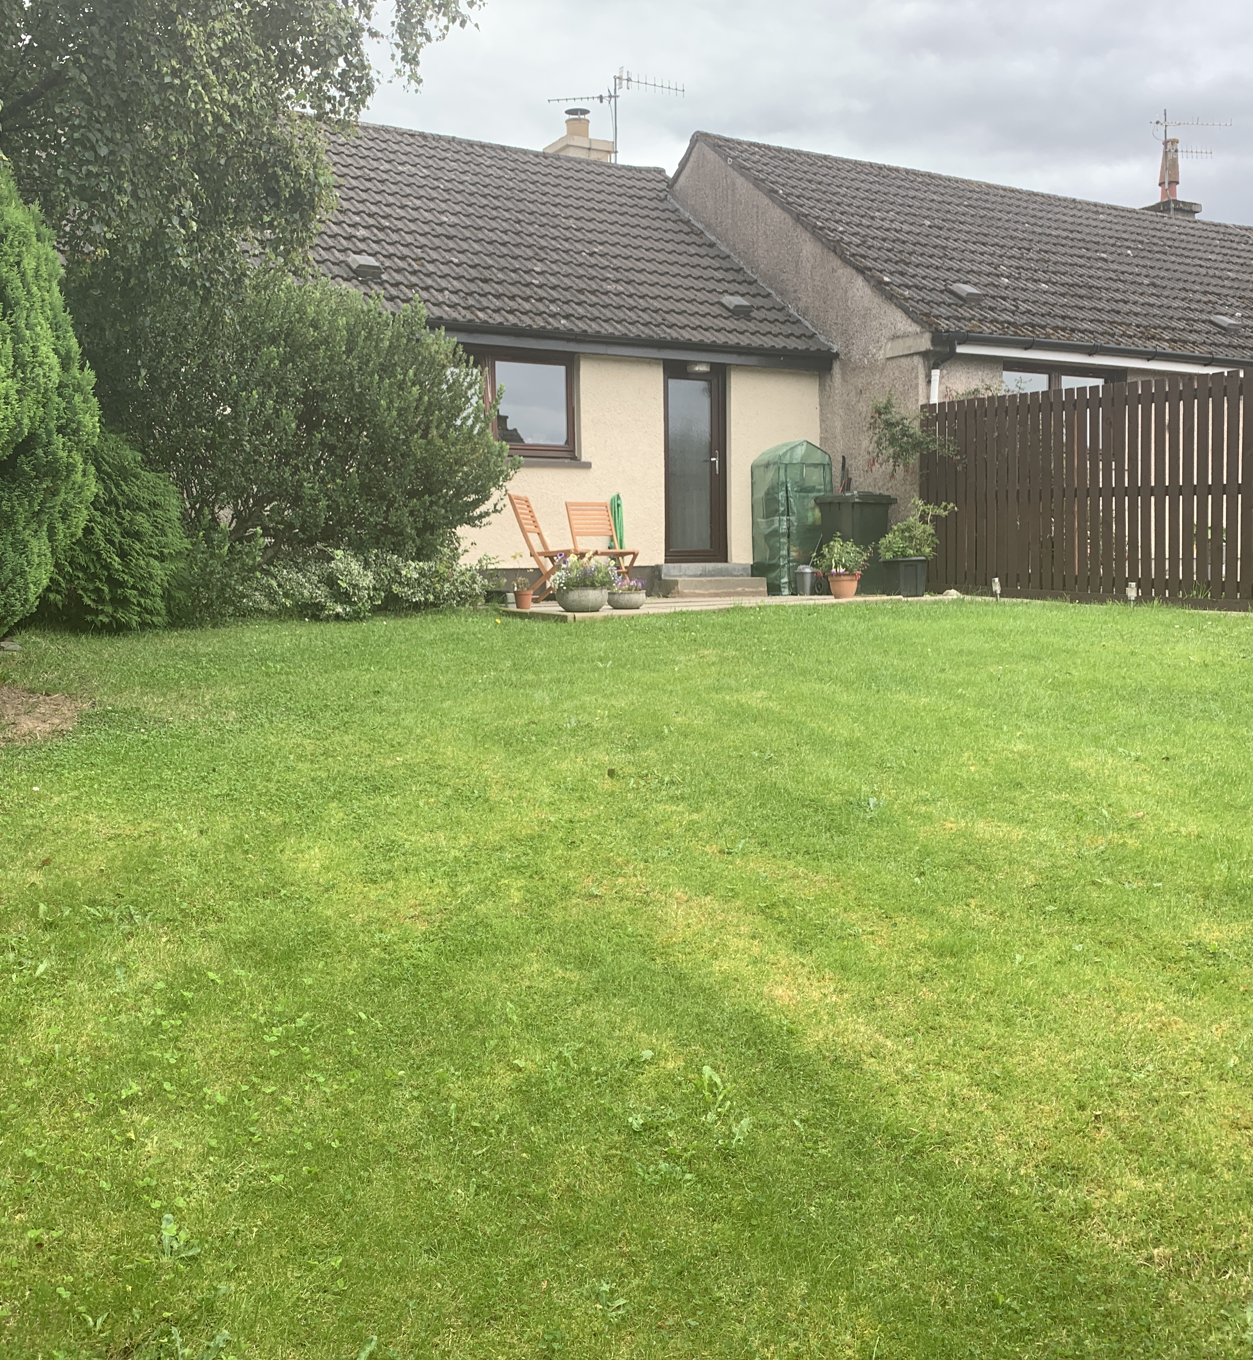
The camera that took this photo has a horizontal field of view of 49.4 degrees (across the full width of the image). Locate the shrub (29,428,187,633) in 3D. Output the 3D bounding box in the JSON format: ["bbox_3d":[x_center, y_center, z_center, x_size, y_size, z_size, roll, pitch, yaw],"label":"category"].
[{"bbox_3d":[-3.526,-1.024,9.300,1.200,1.420,1.150,-3,5,-30],"label":"shrub"}]

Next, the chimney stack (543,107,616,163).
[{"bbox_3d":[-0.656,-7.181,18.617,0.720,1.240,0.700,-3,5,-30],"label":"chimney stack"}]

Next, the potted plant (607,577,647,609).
[{"bbox_3d":[0.011,-0.681,10.650,0.321,0.266,0.300,-1,4,0],"label":"potted plant"}]

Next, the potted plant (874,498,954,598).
[{"bbox_3d":[2.734,-1.256,12.950,0.768,0.950,0.620,-3,5,-30],"label":"potted plant"}]

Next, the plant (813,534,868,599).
[{"bbox_3d":[1.948,-1.029,12.400,0.503,0.587,0.470,-1,4,0],"label":"plant"}]

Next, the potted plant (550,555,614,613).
[{"bbox_3d":[-0.342,-0.736,10.450,0.522,0.429,0.480,-1,4,0],"label":"potted plant"}]

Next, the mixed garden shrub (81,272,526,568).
[{"bbox_3d":[-2.538,-1.811,10.612,3.250,2.700,2.400,-3,5,-30],"label":"mixed garden shrub"}]

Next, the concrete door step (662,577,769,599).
[{"bbox_3d":[0.908,-0.967,14.203,1.100,0.200,0.400,-3,5,-30],"label":"concrete door step"}]

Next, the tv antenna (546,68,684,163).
[{"bbox_3d":[-0.111,-7.754,19.034,1.850,1.420,0.850,-3,5,-30],"label":"tv antenna"}]

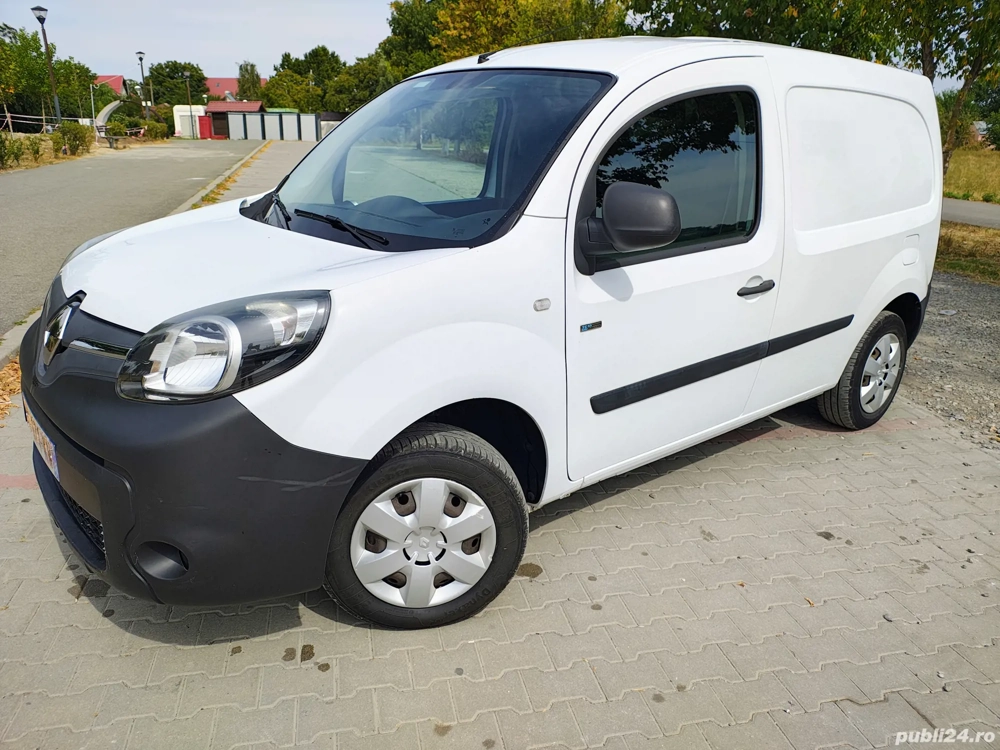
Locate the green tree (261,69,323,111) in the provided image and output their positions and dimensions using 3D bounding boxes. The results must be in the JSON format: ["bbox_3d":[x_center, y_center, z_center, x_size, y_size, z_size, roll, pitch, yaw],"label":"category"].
[{"bbox_3d":[-17.899,-23.358,62.000,5.400,5.370,5.000,1,19,0],"label":"green tree"}]

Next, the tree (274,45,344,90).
[{"bbox_3d":[-20.575,-30.852,78.000,7.600,8.850,7.000,1,19,0],"label":"tree"}]

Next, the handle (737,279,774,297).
[{"bbox_3d":[0.936,-0.328,2.663,0.215,0.050,0.060,-13,23,-36],"label":"handle"}]

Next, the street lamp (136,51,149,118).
[{"bbox_3d":[-20.069,-15.762,41.000,0.530,4.820,0.530,1,19,0],"label":"street lamp"}]

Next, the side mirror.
[{"bbox_3d":[0.397,-0.463,2.089,0.170,0.200,0.210,-13,23,-36],"label":"side mirror"}]

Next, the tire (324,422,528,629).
[{"bbox_3d":[-0.237,0.454,2.178,0.630,0.625,0.205,-3,19,-12],"label":"tire"}]

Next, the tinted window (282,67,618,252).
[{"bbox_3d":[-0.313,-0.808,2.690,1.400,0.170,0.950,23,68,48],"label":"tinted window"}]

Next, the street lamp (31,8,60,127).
[{"bbox_3d":[-15.456,-10.063,25.000,0.580,4.810,0.580,1,19,0],"label":"street lamp"}]

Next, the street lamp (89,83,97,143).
[{"bbox_3d":[-19.652,-12.602,35.000,0.200,2.830,0.200,1,19,0],"label":"street lamp"}]

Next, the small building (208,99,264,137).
[{"bbox_3d":[-19.191,-18.567,52.500,3.900,2.550,3.000,-1,19,-6],"label":"small building"}]

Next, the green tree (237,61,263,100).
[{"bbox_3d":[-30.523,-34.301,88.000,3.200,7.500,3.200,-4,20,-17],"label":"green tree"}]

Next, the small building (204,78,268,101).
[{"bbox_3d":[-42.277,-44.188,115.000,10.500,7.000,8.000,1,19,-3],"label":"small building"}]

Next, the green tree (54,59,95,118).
[{"bbox_3d":[-20.621,-13.398,35.000,2.200,3.700,2.200,1,19,0],"label":"green tree"}]

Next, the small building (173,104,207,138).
[{"bbox_3d":[-24.506,-20.008,57.000,2.500,2.450,2.100,1,19,-3],"label":"small building"}]

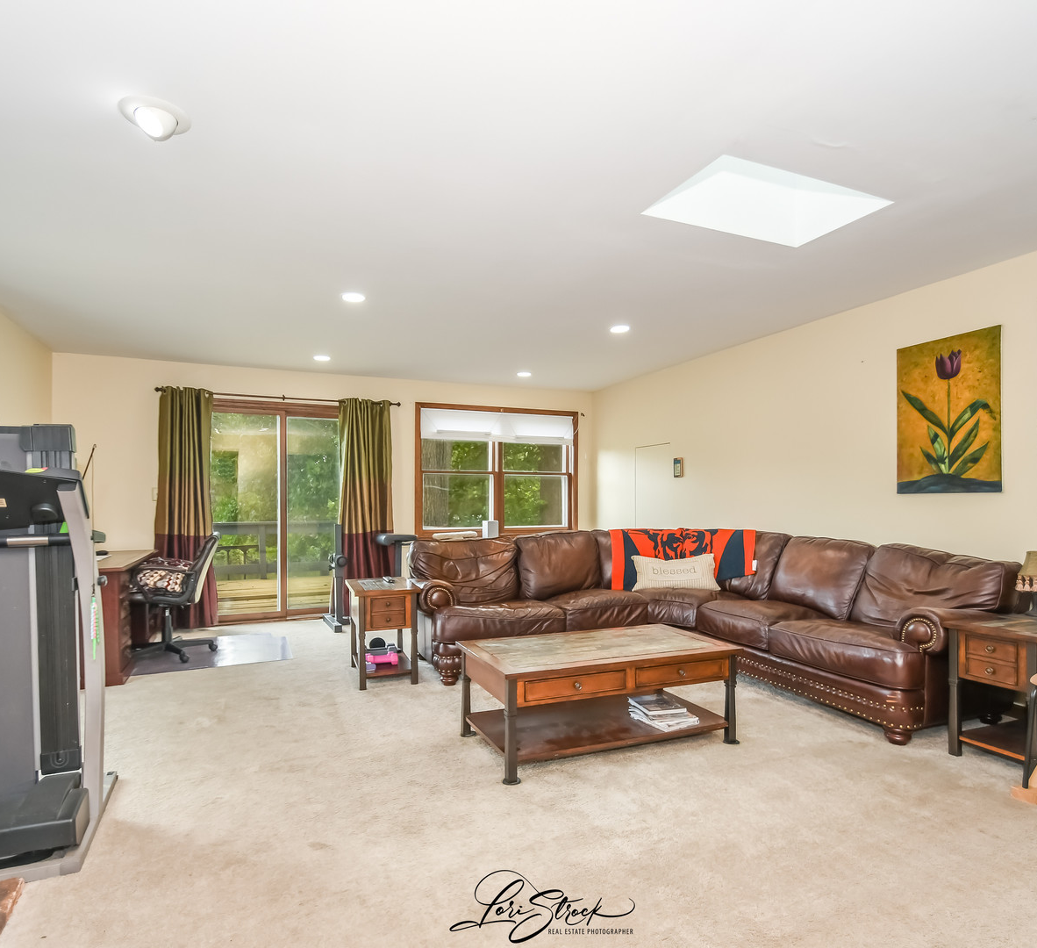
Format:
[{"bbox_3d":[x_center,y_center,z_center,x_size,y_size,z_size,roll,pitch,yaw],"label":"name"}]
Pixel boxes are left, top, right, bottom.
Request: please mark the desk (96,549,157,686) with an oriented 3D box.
[{"bbox_3d":[-3.186,1.014,4.344,0.740,0.740,1.600,1,-3,-25],"label":"desk"}]

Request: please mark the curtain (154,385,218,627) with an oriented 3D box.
[{"bbox_3d":[-3.028,0.296,5.402,0.492,2.199,0.150,1,-3,-25],"label":"curtain"}]

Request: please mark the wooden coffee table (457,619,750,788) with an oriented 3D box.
[{"bbox_3d":[0.393,1.069,2.918,1.230,0.450,0.660,0,-2,-22],"label":"wooden coffee table"}]

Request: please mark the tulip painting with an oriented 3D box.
[{"bbox_3d":[2.667,-0.366,3.707,0.030,0.975,0.605,1,-3,-25],"label":"tulip painting"}]

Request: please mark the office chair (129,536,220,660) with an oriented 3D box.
[{"bbox_3d":[-2.653,0.923,4.558,0.680,0.925,0.620,0,-2,-19],"label":"office chair"}]

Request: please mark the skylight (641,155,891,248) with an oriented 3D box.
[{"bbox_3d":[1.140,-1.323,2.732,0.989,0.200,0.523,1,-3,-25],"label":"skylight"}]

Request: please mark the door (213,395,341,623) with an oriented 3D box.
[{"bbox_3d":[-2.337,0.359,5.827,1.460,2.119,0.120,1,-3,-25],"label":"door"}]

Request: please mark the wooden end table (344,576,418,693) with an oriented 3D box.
[{"bbox_3d":[-0.914,1.050,3.998,0.410,0.595,0.610,0,-2,-21],"label":"wooden end table"}]

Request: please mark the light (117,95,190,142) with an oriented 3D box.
[{"bbox_3d":[-1.230,-1.189,2.000,0.210,0.080,0.210,1,-3,-25],"label":"light"}]

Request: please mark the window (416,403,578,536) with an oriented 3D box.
[{"bbox_3d":[-0.195,-0.030,6.850,2.038,1.466,0.110,1,-3,-25],"label":"window"}]

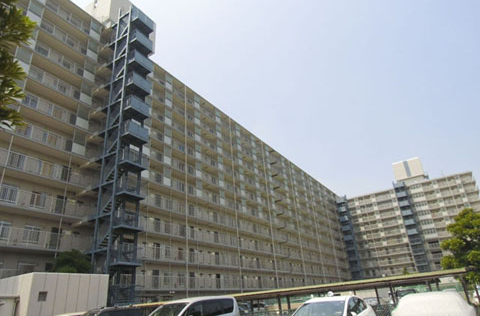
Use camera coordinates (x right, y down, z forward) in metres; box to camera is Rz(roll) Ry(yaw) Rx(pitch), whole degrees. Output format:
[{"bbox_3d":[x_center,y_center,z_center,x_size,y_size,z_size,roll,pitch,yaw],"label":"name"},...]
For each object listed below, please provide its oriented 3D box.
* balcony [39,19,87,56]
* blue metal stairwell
[{"bbox_3d":[-16.926,-11.050,31.503,1.388,1.308,4.592,-19,-28,28],"label":"balcony"},{"bbox_3d":[-10.428,-1.113,30.077,3.631,31.421,2.563,-19,-28,28],"label":"blue metal stairwell"}]

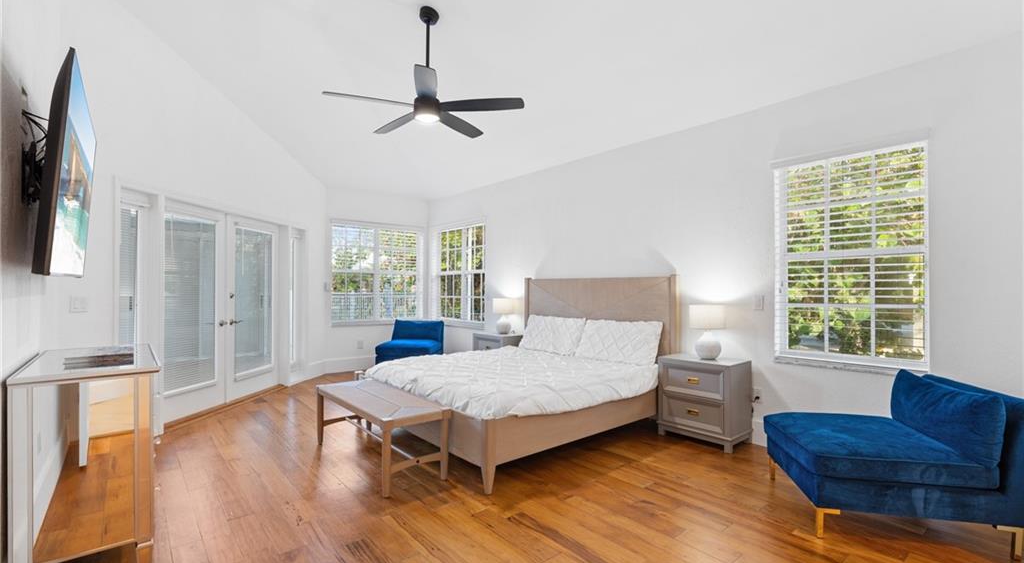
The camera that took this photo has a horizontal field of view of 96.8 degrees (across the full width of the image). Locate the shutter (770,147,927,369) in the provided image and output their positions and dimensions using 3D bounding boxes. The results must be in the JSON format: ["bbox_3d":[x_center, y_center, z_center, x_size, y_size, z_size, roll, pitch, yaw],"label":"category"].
[{"bbox_3d":[2.397,-0.150,3.292,0.090,1.510,0.915,0,-1,-40],"label":"shutter"}]

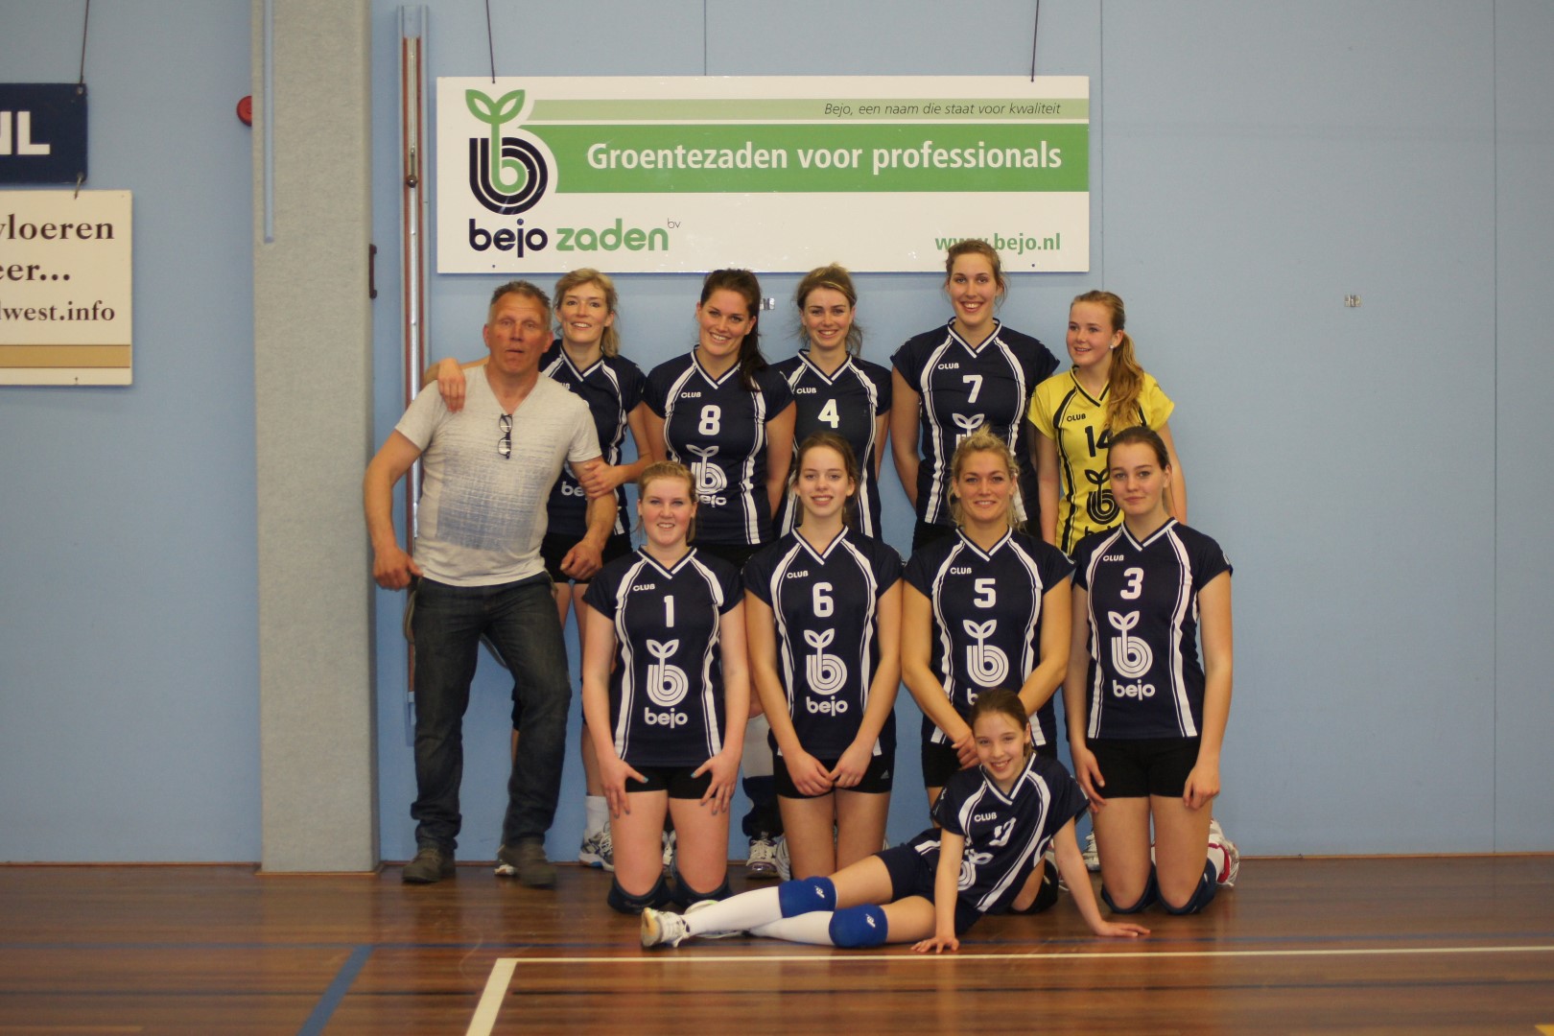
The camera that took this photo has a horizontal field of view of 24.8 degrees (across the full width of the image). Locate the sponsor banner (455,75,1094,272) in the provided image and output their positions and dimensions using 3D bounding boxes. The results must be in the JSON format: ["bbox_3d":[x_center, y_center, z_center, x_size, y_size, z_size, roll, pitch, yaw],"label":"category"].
[{"bbox_3d":[-0.042,-1.051,10.850,2.000,0.600,0.030,0,2,-1],"label":"sponsor banner"}]

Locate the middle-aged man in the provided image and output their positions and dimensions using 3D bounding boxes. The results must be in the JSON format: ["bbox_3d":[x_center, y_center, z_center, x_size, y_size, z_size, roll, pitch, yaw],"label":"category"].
[{"bbox_3d":[-0.858,0.189,10.550,0.740,1.775,0.420,0,2,-3],"label":"middle-aged man"}]

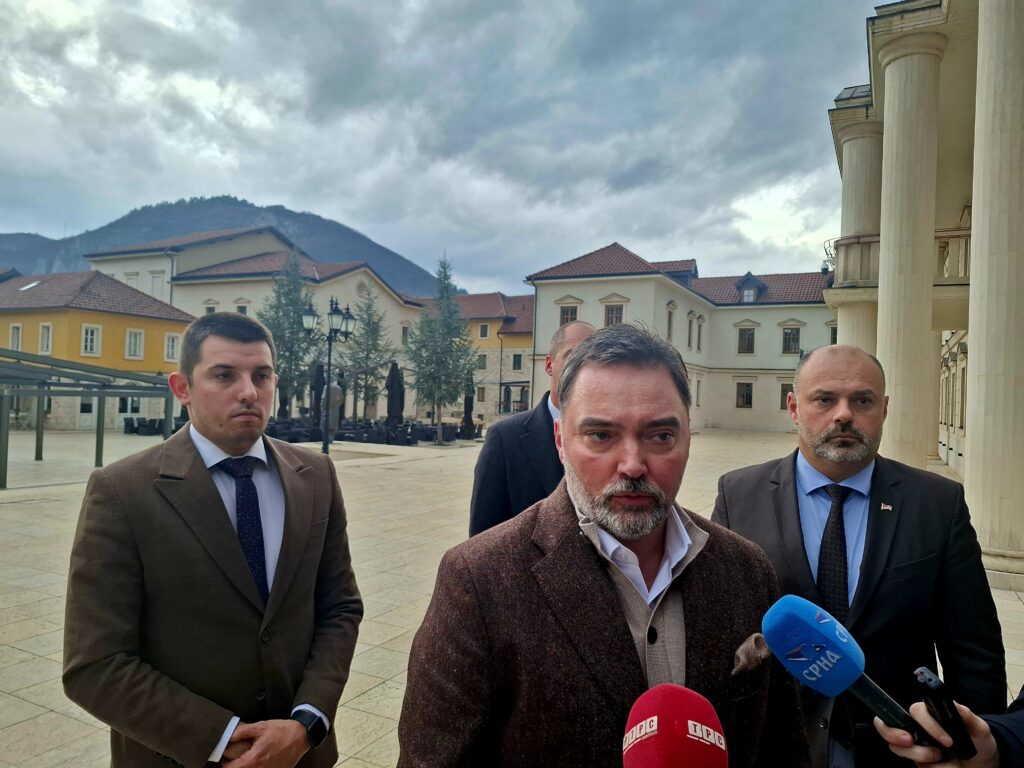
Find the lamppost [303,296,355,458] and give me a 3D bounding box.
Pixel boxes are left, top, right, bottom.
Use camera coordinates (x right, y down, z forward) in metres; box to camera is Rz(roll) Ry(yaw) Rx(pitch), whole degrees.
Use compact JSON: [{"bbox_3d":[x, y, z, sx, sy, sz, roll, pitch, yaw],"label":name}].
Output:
[{"bbox_3d":[-5.127,-0.219,19.184,1.500,4.472,1.400,3,-1,-27],"label":"lamppost"}]

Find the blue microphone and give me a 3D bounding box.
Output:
[{"bbox_3d":[0.336,0.291,0.660,0.215,0.064,0.064,43,29,2],"label":"blue microphone"}]

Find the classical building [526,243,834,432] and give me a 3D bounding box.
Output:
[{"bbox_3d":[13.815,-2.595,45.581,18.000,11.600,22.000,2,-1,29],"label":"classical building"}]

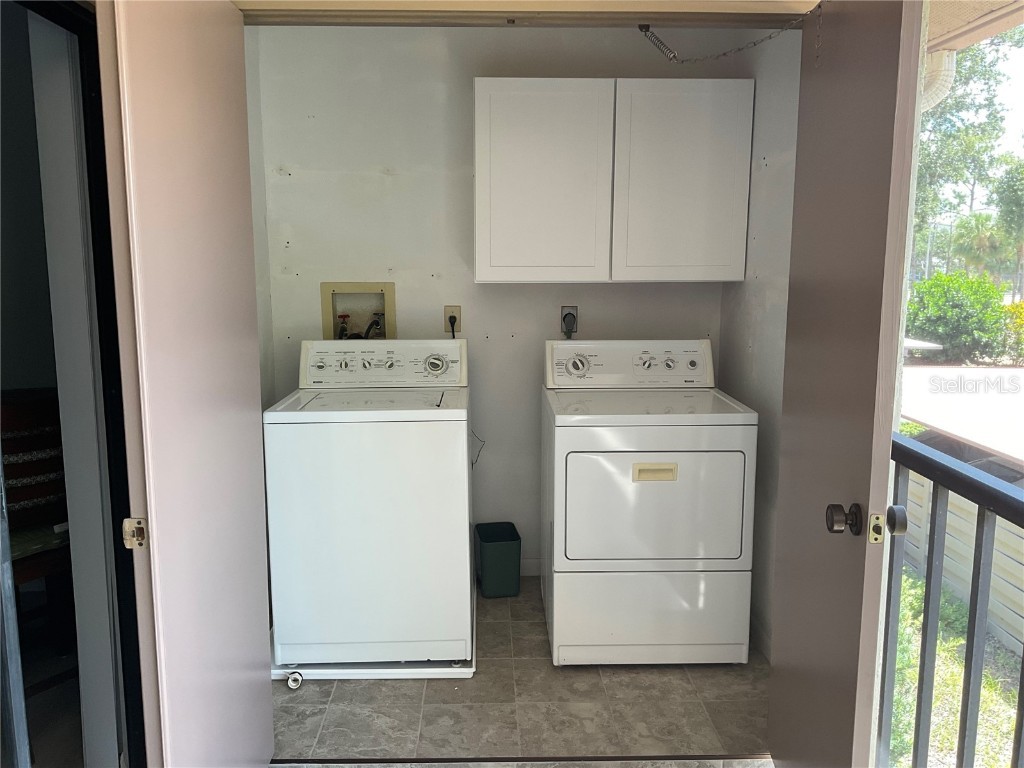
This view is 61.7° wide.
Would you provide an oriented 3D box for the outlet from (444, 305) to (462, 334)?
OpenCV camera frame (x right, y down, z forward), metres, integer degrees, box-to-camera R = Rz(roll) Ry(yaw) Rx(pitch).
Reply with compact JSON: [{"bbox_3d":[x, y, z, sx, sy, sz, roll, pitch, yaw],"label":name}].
[{"bbox_3d":[-0.255,-0.281,3.721,0.071,0.115,0.012,0,9,-2],"label":"outlet"}]

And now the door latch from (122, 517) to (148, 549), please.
[{"bbox_3d":[-0.715,0.284,1.630,0.046,0.058,0.014,0,9,0],"label":"door latch"}]

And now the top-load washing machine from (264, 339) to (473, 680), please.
[{"bbox_3d":[-0.496,0.413,3.247,0.680,1.110,0.670,0,9,-2],"label":"top-load washing machine"}]

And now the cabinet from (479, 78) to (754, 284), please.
[{"bbox_3d":[0.389,-0.811,3.501,1.075,0.773,0.333,0,9,-2],"label":"cabinet"}]

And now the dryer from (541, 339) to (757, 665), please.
[{"bbox_3d":[0.488,0.410,3.335,0.695,1.097,0.700,0,9,-1],"label":"dryer"}]

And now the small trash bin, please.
[{"bbox_3d":[-0.060,0.770,3.744,0.175,0.262,0.245,-1,9,-9],"label":"small trash bin"}]

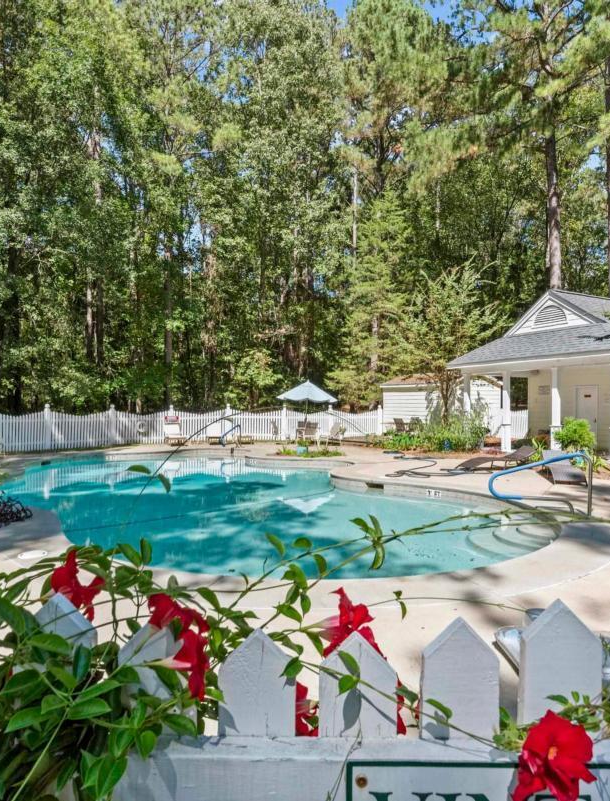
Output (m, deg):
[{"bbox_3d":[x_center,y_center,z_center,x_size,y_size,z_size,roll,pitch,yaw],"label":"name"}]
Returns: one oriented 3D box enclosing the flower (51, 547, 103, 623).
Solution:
[{"bbox_3d":[-0.288,0.234,0.675,0.065,0.082,0.075,0,-1,-35],"label":"flower"}]

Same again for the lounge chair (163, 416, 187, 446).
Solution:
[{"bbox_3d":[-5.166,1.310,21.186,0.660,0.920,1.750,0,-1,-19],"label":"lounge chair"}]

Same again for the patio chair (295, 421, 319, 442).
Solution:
[{"bbox_3d":[0.119,1.310,21.186,0.750,0.920,0.850,0,-1,-23],"label":"patio chair"}]

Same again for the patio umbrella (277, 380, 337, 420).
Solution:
[{"bbox_3d":[0.096,0.502,20.495,2.350,2.520,2.350,0,-1,0],"label":"patio umbrella"}]

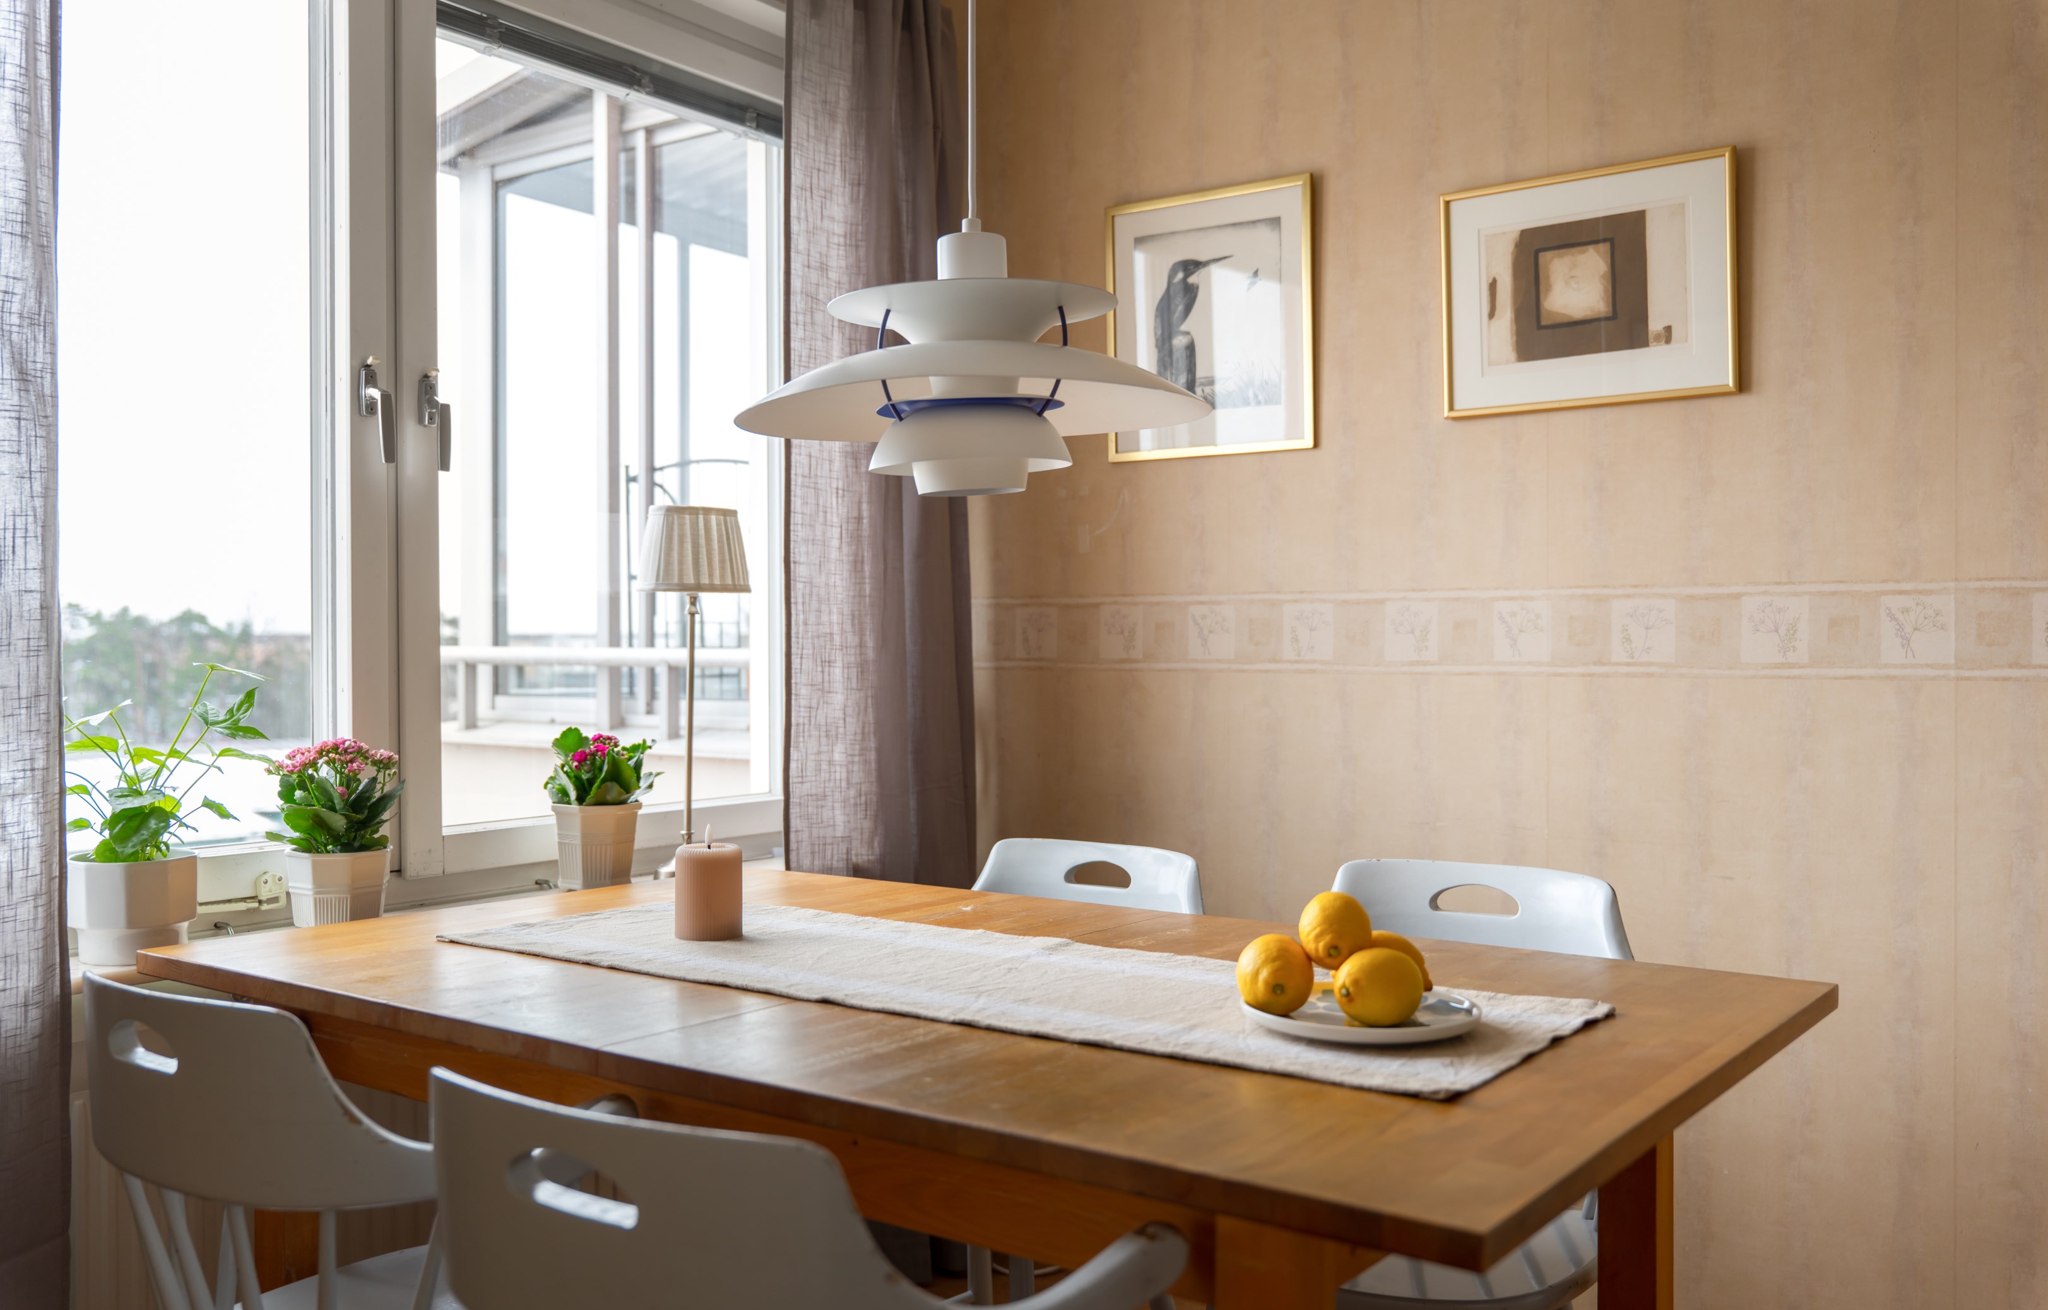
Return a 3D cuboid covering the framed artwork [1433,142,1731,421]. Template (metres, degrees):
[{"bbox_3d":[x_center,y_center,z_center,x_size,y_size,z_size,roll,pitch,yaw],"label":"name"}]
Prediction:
[{"bbox_3d":[0.811,-0.530,2.471,0.422,0.339,0.020,0,0,35],"label":"framed artwork"}]

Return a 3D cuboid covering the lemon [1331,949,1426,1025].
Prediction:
[{"bbox_3d":[0.298,0.277,1.433,0.080,0.066,0.066,0,0,-32],"label":"lemon"}]

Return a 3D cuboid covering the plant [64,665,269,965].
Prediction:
[{"bbox_3d":[-1.014,0.181,1.985,0.240,0.338,0.260,0,0,35],"label":"plant"}]

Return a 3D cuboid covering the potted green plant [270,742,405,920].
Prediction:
[{"bbox_3d":[-0.895,0.229,2.215,0.170,0.241,0.172,0,0,35],"label":"potted green plant"}]

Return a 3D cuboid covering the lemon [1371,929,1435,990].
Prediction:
[{"bbox_3d":[0.328,0.281,1.535,0.079,0.065,0.065,0,0,41],"label":"lemon"}]

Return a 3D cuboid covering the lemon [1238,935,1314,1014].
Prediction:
[{"bbox_3d":[0.220,0.278,1.488,0.066,0.067,0.078,0,0,-3],"label":"lemon"}]

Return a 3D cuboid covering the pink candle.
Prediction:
[{"bbox_3d":[-0.362,0.270,1.963,0.076,0.101,0.076,0,0,0],"label":"pink candle"}]

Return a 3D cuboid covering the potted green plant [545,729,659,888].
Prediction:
[{"bbox_3d":[-0.638,0.231,2.577,0.163,0.237,0.165,0,0,35],"label":"potted green plant"}]

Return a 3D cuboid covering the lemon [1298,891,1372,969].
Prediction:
[{"bbox_3d":[0.276,0.243,1.505,0.064,0.065,0.078,0,0,-3],"label":"lemon"}]

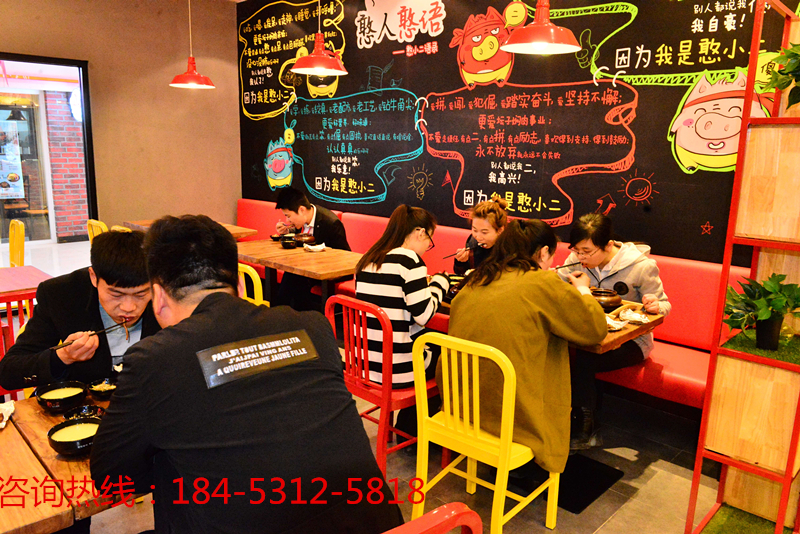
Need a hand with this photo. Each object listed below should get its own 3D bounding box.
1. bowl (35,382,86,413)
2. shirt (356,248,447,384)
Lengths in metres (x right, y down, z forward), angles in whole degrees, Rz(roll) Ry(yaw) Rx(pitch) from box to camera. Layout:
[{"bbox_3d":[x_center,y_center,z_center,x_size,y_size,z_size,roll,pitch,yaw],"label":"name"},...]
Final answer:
[{"bbox_3d":[-0.890,0.349,1.589,0.124,0.052,0.124,1,12,0],"label":"bowl"},{"bbox_3d":[0.020,0.167,2.638,0.480,0.600,0.450,-10,16,-44],"label":"shirt"}]

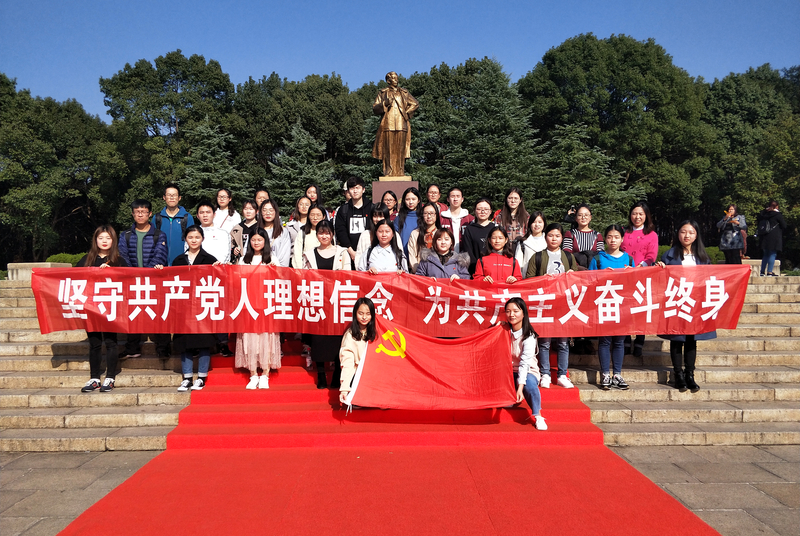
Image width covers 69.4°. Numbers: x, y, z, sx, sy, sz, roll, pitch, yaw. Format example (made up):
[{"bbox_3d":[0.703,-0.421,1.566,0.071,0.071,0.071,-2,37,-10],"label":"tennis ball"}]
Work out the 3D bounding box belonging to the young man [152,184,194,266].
[{"bbox_3d":[-2.768,-0.132,7.047,0.470,1.773,0.340,0,0,-1],"label":"young man"}]

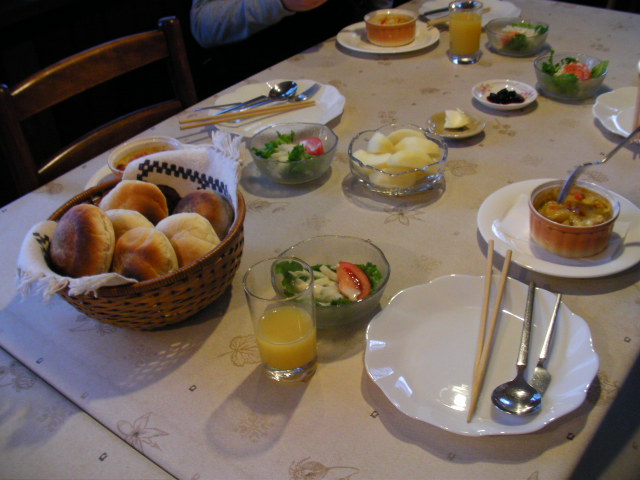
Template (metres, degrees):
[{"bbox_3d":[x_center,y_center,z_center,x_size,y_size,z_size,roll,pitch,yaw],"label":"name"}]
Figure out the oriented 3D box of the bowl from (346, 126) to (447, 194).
[{"bbox_3d":[0.107,-0.109,0.990,0.137,0.048,0.137,1,35,0],"label":"bowl"}]

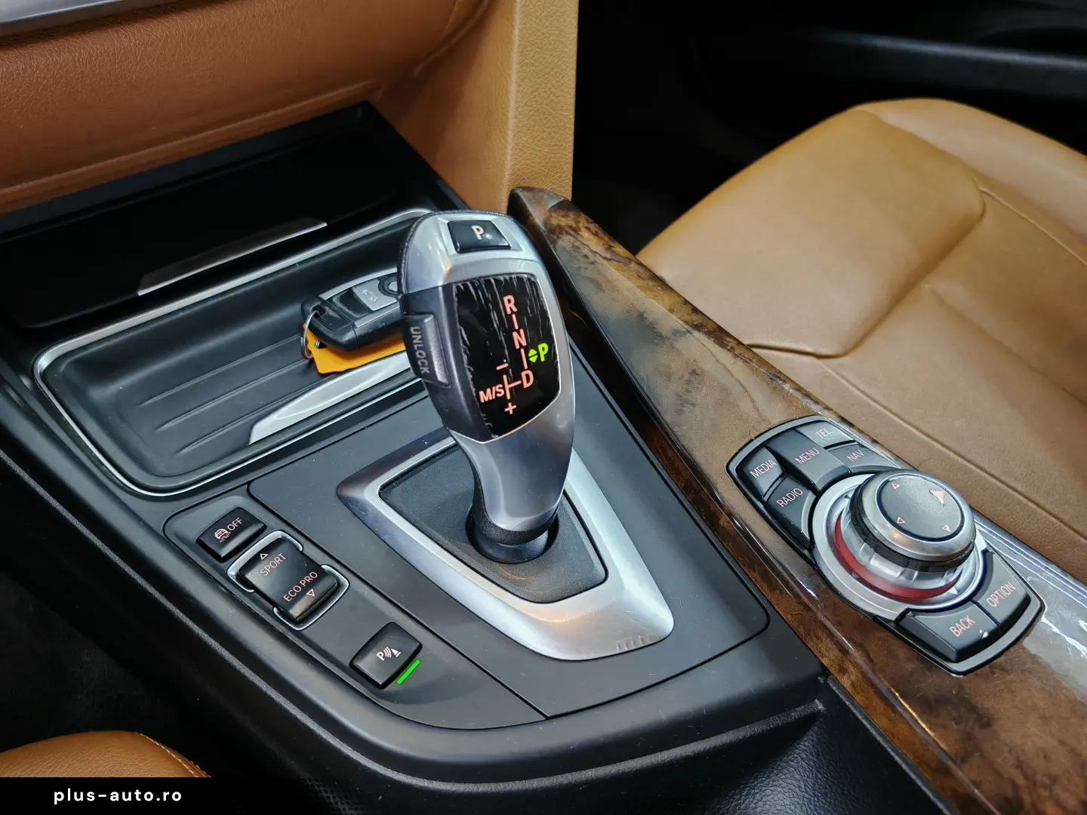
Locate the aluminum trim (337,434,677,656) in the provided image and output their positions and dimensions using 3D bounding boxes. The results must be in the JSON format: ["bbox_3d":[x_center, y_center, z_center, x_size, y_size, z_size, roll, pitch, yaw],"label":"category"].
[{"bbox_3d":[-0.003,0.043,0.311,0.102,0.009,0.122,-23,51,-27],"label":"aluminum trim"}]

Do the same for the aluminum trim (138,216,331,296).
[{"bbox_3d":[-0.156,-0.078,0.414,0.103,0.006,0.009,-31,55,-32],"label":"aluminum trim"}]

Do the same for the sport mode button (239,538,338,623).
[{"bbox_3d":[-0.089,0.061,0.287,0.030,0.006,0.019,29,49,22],"label":"sport mode button"}]

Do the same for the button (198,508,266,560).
[{"bbox_3d":[-0.114,0.047,0.298,0.014,0.005,0.020,29,48,22],"label":"button"}]

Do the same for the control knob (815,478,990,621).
[{"bbox_3d":[0.134,0.043,0.297,0.066,0.028,0.060,3,44,-3],"label":"control knob"}]

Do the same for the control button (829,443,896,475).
[{"bbox_3d":[0.128,0.022,0.332,0.019,0.005,0.017,-15,48,-20],"label":"control button"}]

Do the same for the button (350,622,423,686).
[{"bbox_3d":[-0.051,0.082,0.270,0.014,0.005,0.020,29,48,22],"label":"button"}]

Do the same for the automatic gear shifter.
[{"bbox_3d":[-0.014,-0.002,0.276,0.048,0.125,0.038,-27,39,-29],"label":"automatic gear shifter"}]

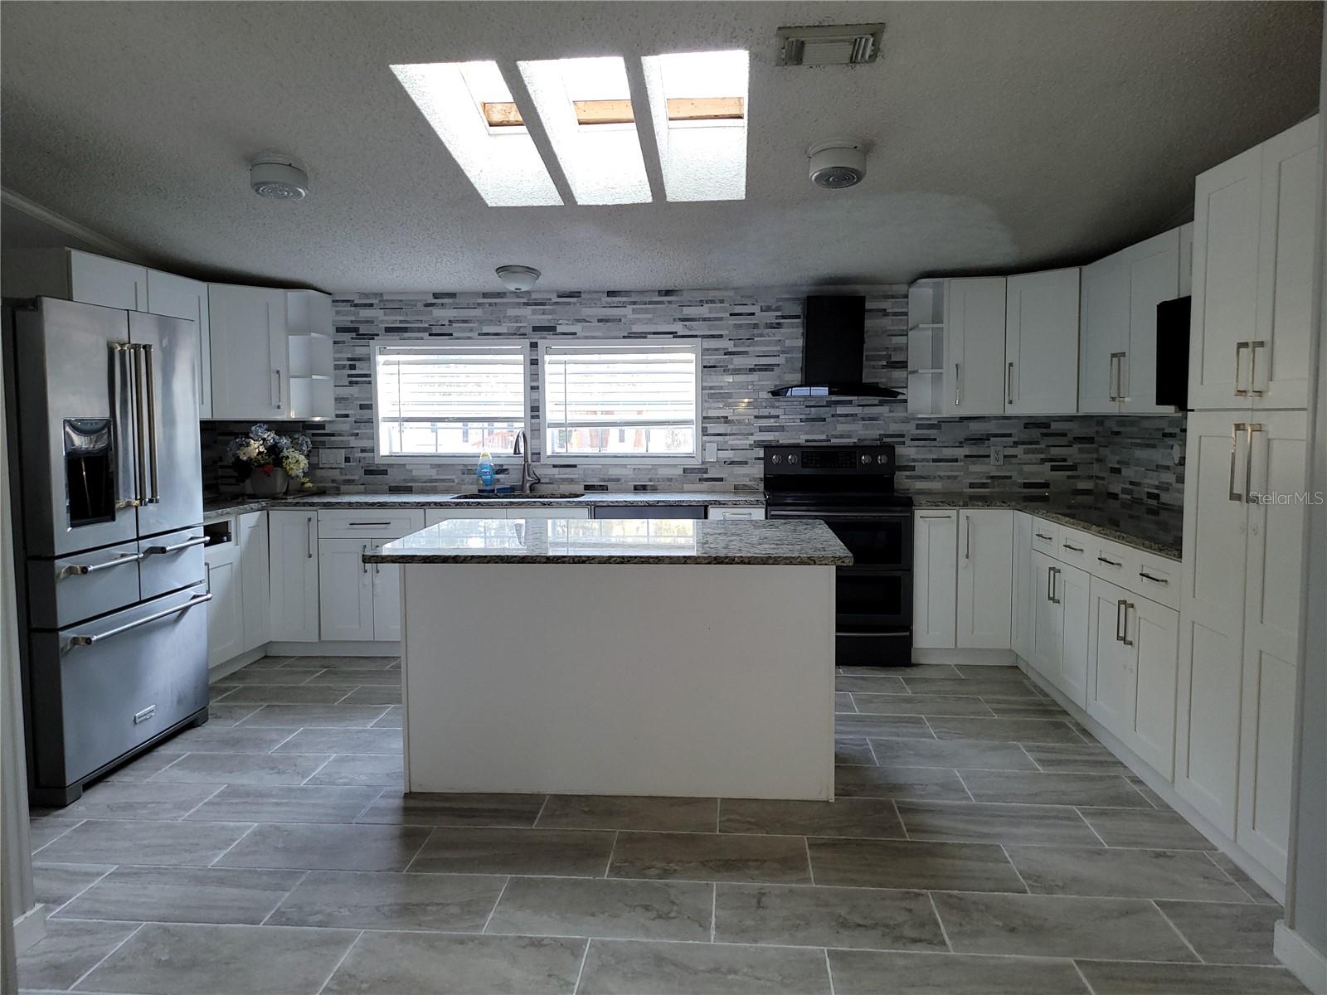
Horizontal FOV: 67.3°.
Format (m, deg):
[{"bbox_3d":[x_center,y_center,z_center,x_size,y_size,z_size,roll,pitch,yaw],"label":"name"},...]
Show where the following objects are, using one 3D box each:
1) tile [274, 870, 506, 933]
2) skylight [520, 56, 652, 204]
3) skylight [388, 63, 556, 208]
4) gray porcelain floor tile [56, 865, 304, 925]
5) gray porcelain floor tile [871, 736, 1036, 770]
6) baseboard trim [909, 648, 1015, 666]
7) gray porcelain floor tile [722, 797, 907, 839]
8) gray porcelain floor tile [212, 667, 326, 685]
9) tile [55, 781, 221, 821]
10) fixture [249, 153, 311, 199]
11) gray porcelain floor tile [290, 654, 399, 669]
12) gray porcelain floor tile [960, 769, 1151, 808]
[{"bbox_3d":[-0.774,1.152,2.833,0.610,0.010,0.327,0,5,5],"label":"tile"},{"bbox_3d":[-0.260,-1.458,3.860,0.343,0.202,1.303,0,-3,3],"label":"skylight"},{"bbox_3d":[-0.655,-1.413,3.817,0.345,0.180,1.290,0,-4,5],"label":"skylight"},{"bbox_3d":[-1.363,1.134,2.844,0.601,0.010,0.322,0,5,5],"label":"gray porcelain floor tile"},{"bbox_3d":[1.157,1.040,4.011,0.612,0.012,0.328,0,5,5],"label":"gray porcelain floor tile"},{"bbox_3d":[1.620,0.853,5.398,0.535,0.107,0.017,0,5,5],"label":"baseboard trim"},{"bbox_3d":[0.497,1.094,3.386,0.610,0.010,0.327,0,5,5],"label":"gray porcelain floor tile"},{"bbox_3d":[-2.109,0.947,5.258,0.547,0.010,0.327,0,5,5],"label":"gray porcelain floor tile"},{"bbox_3d":[-1.915,1.077,3.542,0.601,0.010,0.322,0,5,5],"label":"tile"},{"bbox_3d":[-1.561,-1.301,4.052,0.226,0.110,0.226,0,-4,5],"label":"fixture"},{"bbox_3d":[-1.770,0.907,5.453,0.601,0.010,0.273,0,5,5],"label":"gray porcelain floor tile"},{"bbox_3d":[1.415,1.065,3.638,0.610,0.010,0.327,0,5,5],"label":"gray porcelain floor tile"}]

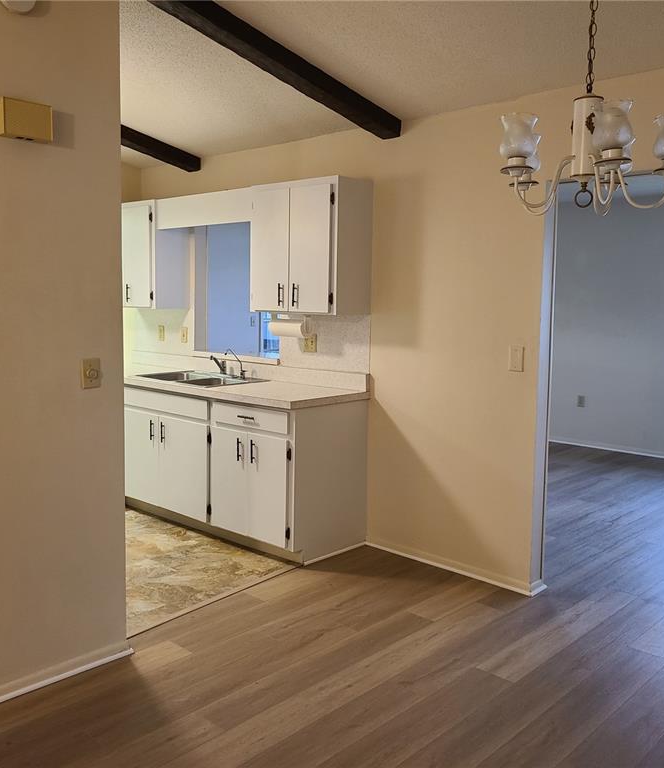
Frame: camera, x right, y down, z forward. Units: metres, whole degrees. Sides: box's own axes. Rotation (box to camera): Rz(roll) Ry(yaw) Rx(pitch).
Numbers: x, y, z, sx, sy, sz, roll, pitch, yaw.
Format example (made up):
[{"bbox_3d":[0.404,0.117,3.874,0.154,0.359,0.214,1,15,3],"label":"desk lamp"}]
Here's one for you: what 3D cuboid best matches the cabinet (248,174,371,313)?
[{"bbox_3d":[-0.141,-0.804,4.592,0.742,0.764,0.300,7,9,44],"label":"cabinet"}]

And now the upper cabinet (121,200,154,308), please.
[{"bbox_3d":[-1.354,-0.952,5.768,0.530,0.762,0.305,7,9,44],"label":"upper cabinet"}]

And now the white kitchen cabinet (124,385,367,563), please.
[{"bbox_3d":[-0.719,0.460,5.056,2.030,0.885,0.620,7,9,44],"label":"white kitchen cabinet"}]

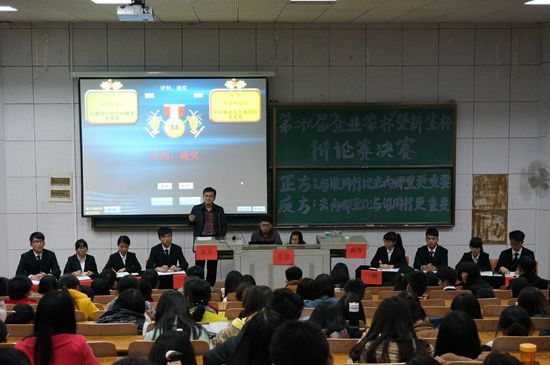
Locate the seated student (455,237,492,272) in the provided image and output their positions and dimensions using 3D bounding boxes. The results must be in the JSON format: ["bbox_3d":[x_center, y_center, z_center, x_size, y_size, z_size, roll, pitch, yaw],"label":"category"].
[{"bbox_3d":[2.815,1.373,12.390,0.520,1.200,0.780,1,6,16],"label":"seated student"}]

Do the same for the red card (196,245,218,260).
[{"bbox_3d":[-0.950,0.985,12.400,0.297,0.205,0.010,0,6,-2],"label":"red card"}]

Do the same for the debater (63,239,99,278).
[{"bbox_3d":[-2.673,1.389,12.210,0.520,1.200,0.780,-2,6,-16],"label":"debater"}]

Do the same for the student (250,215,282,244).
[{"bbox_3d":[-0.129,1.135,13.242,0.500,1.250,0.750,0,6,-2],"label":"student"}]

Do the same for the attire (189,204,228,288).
[{"bbox_3d":[-0.973,1.060,12.750,0.540,1.460,0.360,-1,6,-7],"label":"attire"}]

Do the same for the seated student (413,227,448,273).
[{"bbox_3d":[2.074,1.276,11.800,0.500,1.300,0.750,0,6,5],"label":"seated student"}]

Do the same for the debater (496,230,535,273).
[{"bbox_3d":[3.167,1.293,11.650,0.530,1.290,0.750,1,6,9],"label":"debater"}]

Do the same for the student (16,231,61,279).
[{"bbox_3d":[-3.020,1.336,11.300,0.570,1.310,0.750,-2,6,-17],"label":"student"}]

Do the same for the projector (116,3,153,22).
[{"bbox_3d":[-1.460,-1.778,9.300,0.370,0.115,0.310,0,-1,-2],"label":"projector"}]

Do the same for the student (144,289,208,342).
[{"bbox_3d":[-0.724,1.392,6.500,0.480,1.230,0.700,0,6,-3],"label":"student"}]

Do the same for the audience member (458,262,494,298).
[{"bbox_3d":[2.153,1.455,9.500,0.480,1.200,0.700,-2,6,-20],"label":"audience member"}]

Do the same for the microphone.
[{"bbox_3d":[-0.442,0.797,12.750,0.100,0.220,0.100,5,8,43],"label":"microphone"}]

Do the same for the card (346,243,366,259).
[{"bbox_3d":[1.115,0.934,12.100,0.285,0.200,0.015,0,6,-1],"label":"card"}]

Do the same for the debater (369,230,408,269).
[{"bbox_3d":[1.677,1.324,12.820,0.520,1.210,0.780,2,6,18],"label":"debater"}]

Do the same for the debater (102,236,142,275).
[{"bbox_3d":[-2.142,1.366,12.461,0.550,1.220,0.780,-2,6,-16],"label":"debater"}]

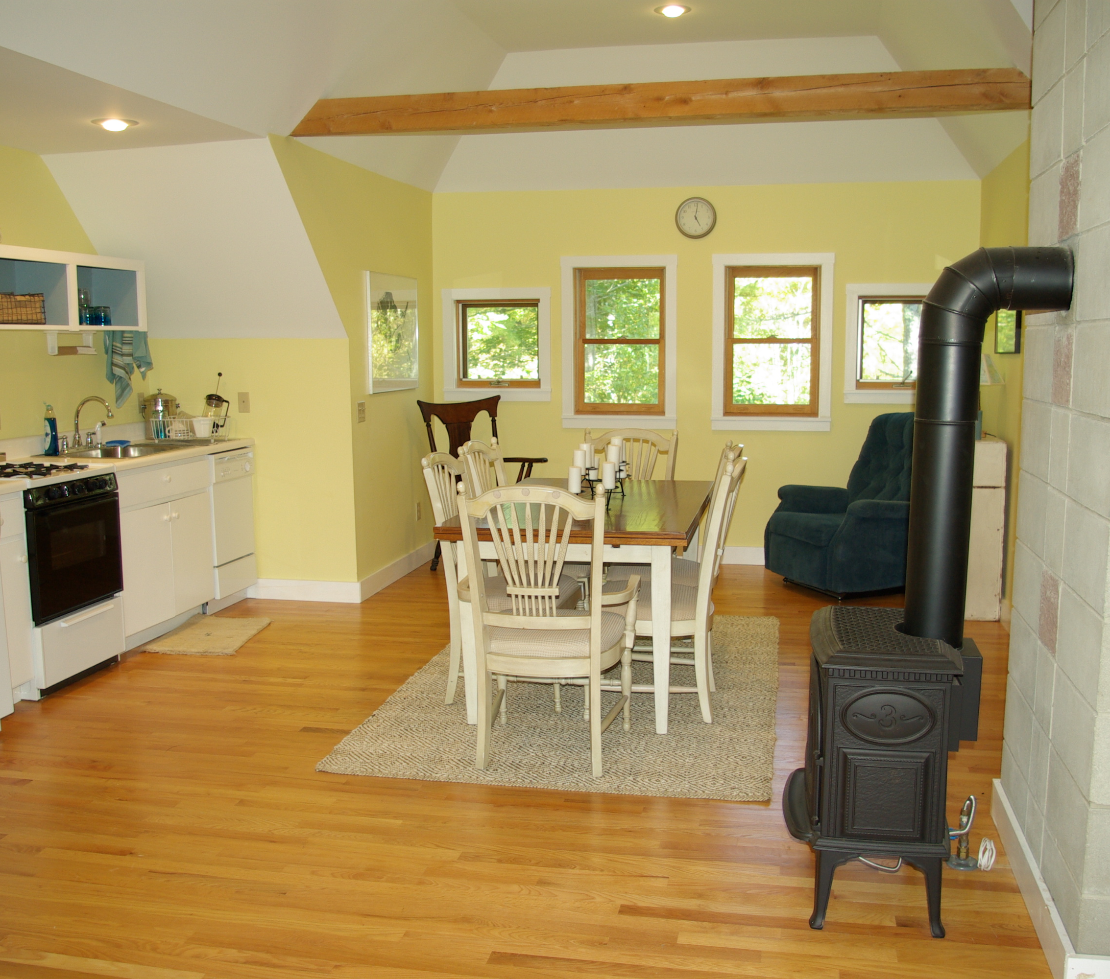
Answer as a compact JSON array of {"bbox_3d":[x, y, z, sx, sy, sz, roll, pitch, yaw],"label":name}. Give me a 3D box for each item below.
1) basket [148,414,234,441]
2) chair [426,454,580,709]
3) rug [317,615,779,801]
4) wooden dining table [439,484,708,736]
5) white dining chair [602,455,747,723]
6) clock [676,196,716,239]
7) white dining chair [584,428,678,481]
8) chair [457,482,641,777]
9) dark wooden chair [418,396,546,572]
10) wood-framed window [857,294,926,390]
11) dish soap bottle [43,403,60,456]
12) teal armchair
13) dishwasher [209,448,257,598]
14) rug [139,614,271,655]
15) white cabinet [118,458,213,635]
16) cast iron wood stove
[{"bbox_3d":[-2.049,-0.345,6.223,0.380,0.135,0.270,1,8,10],"label":"basket"},{"bbox_3d":[-0.194,0.355,4.599,0.610,1.005,0.520,1,8,10],"label":"chair"},{"bbox_3d":[0.185,0.809,4.799,1.525,0.014,2.430,1,8,12],"label":"rug"},{"bbox_3d":[0.164,0.432,4.792,0.945,0.765,1.480,1,8,12],"label":"wooden dining table"},{"bbox_3d":[0.446,0.362,4.374,0.600,0.997,0.510,1,8,11],"label":"white dining chair"},{"bbox_3d":[0.891,-1.722,6.984,0.267,0.267,0.045,1,8,9],"label":"clock"},{"bbox_3d":[0.350,0.224,5.544,0.630,1.005,0.600,1,8,10],"label":"white dining chair"},{"bbox_3d":[-0.031,0.443,3.905,0.640,1.005,0.600,1,8,10],"label":"chair"},{"bbox_3d":[-0.429,-0.007,6.805,0.600,1.100,0.640,-6,10,-37],"label":"dark wooden chair"},{"bbox_3d":[2.193,-0.919,6.926,0.570,0.585,0.080,1,8,9],"label":"wood-framed window"},{"bbox_3d":[-2.403,-0.285,5.252,0.070,0.245,0.050,4,9,27],"label":"dish soap bottle"},{"bbox_3d":[1.786,0.064,6.435,0.860,1.030,0.790,-4,8,-22],"label":"teal armchair"},{"bbox_3d":[-2.029,0.205,6.086,0.600,0.855,0.475,1,8,12],"label":"dishwasher"},{"bbox_3d":[-1.713,0.720,5.534,0.460,0.012,0.650,0,8,4],"label":"rug"},{"bbox_3d":[-2.163,0.287,5.446,0.620,0.845,0.800,1,8,12],"label":"white cabinet"},{"bbox_3d":[0.933,0.237,2.845,0.655,1.680,0.540,1,8,10],"label":"cast iron wood stove"}]

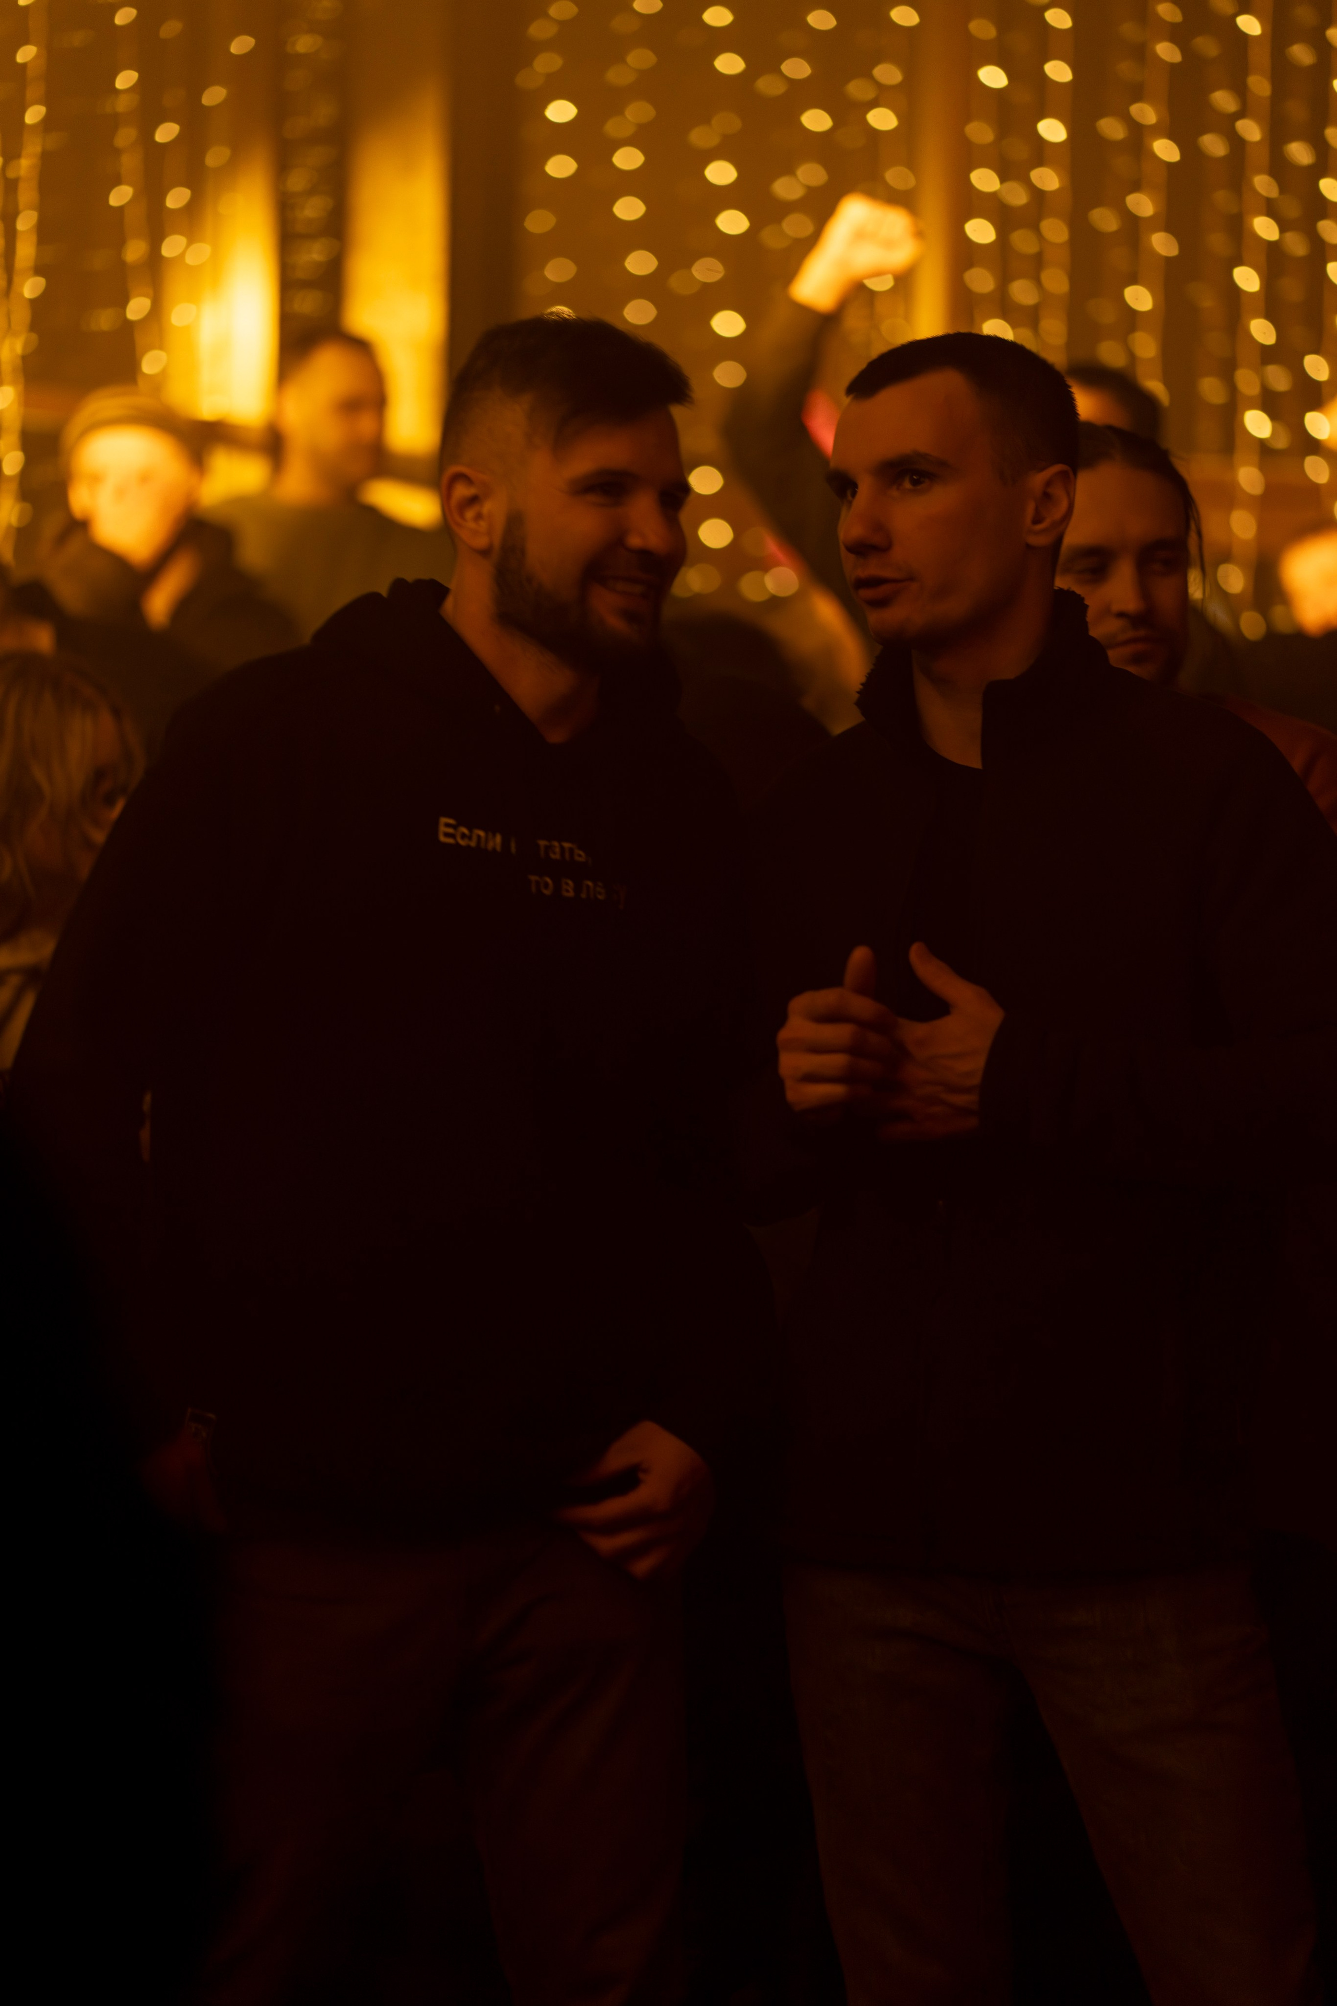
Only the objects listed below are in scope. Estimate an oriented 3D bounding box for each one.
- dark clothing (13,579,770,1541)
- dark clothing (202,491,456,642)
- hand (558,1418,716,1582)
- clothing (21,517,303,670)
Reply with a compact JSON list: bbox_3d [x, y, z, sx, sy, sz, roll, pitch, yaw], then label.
[{"bbox_3d":[-0.199,0.040,3.420,0.550,0.670,0.350,-3,6,-25],"label":"dark clothing"},{"bbox_3d":[-0.505,-0.426,7.100,0.500,0.620,0.320,-4,7,-35],"label":"dark clothing"},{"bbox_3d":[-0.024,0.353,3.360,0.110,0.115,0.090,-2,6,-20],"label":"hand"},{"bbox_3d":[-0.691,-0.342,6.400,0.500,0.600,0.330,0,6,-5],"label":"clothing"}]

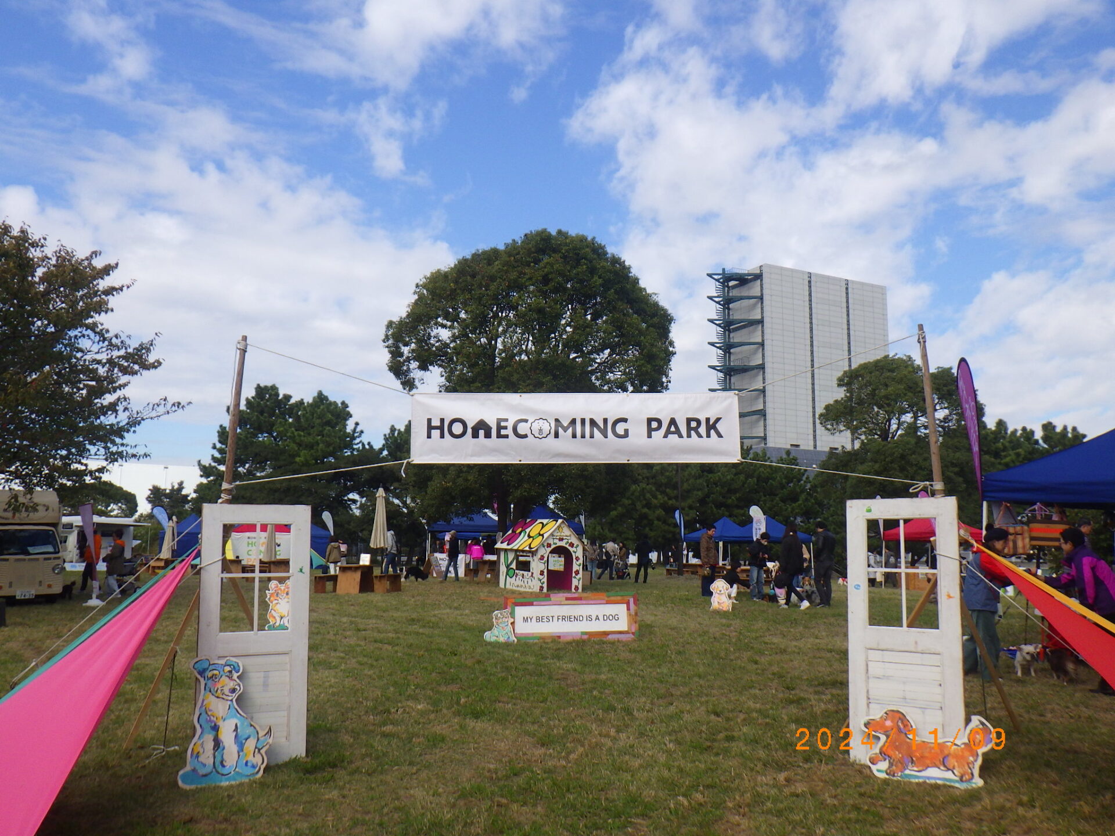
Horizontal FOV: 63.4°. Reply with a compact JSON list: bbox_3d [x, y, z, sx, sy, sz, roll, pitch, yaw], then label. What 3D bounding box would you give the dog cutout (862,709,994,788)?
[{"bbox_3d":[2.414,2.138,5.897,0.809,0.427,0.030,-3,-14,25],"label":"dog cutout"}]

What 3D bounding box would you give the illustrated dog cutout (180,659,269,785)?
[{"bbox_3d":[-1.932,1.767,5.287,0.470,0.702,0.030,3,-15,-17],"label":"illustrated dog cutout"}]

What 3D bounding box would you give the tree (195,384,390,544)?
[{"bbox_3d":[-14.734,3.010,49.333,10.300,9.926,9.500,0,-8,0],"label":"tree"}]

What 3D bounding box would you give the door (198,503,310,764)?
[{"bbox_3d":[-2.135,1.500,6.346,0.730,1.766,0.050,2,-8,-23],"label":"door"}]

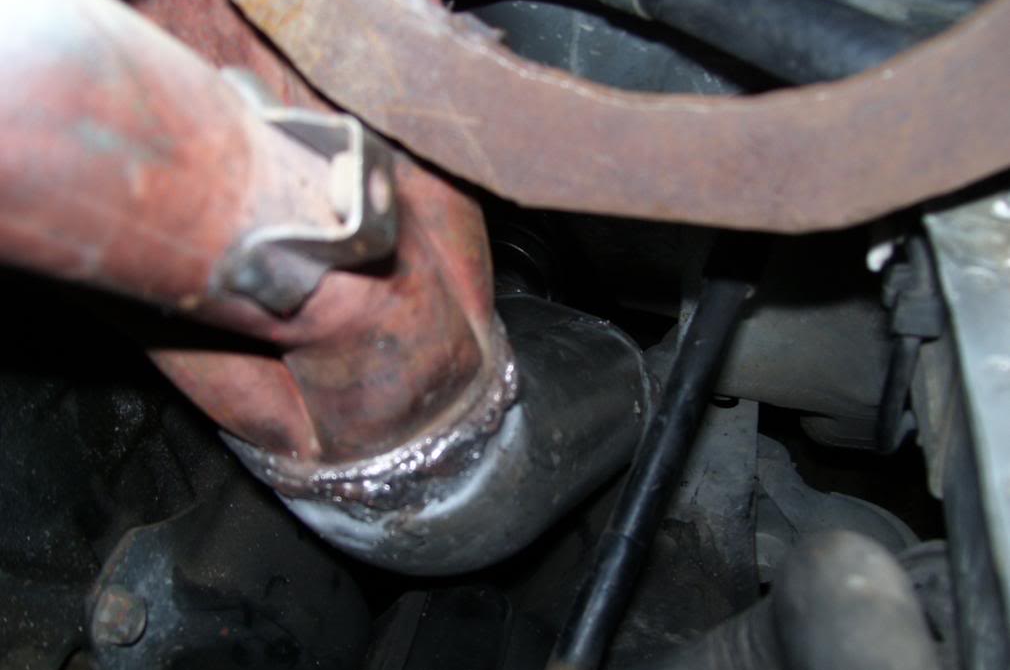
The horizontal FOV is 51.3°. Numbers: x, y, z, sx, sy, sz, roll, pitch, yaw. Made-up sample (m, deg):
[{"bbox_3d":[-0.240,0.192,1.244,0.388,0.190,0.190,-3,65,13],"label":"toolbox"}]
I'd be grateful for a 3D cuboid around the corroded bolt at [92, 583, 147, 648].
[{"bbox_3d":[-0.147,0.107,0.400,0.021,0.013,0.021,0,72,-26],"label":"corroded bolt"}]

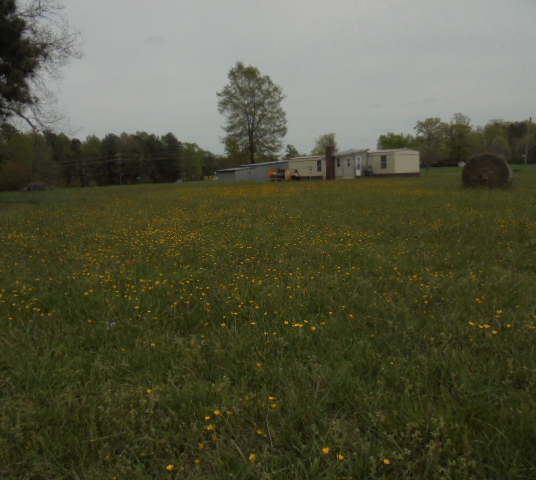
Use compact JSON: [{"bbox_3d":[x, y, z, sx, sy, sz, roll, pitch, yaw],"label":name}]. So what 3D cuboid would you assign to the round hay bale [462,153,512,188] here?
[{"bbox_3d":[8.514,-2.676,18.540,1.580,1.380,1.300,3,10,33],"label":"round hay bale"}]

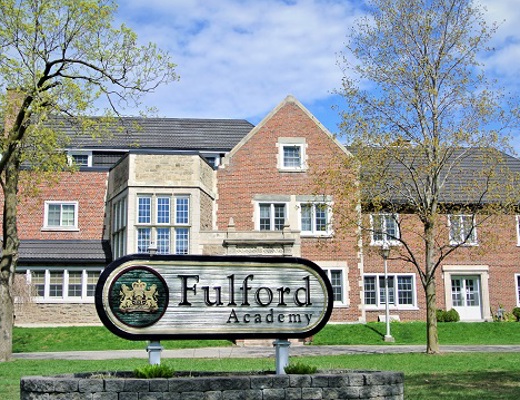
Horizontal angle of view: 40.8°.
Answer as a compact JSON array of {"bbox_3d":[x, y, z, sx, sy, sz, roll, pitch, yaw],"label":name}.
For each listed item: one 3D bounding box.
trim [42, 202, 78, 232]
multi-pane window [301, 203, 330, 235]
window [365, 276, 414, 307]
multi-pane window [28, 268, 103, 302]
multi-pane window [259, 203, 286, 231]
[{"bbox_3d":[-9.817,0.785,34.492,1.765,1.547,0.200,0,-10,-4],"label":"trim"},{"bbox_3d":[2.892,0.992,36.509,1.581,1.740,0.200,0,-10,-5],"label":"multi-pane window"},{"bbox_3d":[7.014,4.943,38.253,2.919,1.737,0.150,0,-10,-4],"label":"window"},{"bbox_3d":[-9.539,4.229,34.379,3.751,1.772,0.250,0,-10,-5],"label":"multi-pane window"},{"bbox_3d":[0.647,0.948,36.314,1.512,1.705,0.200,0,-10,-5],"label":"multi-pane window"}]

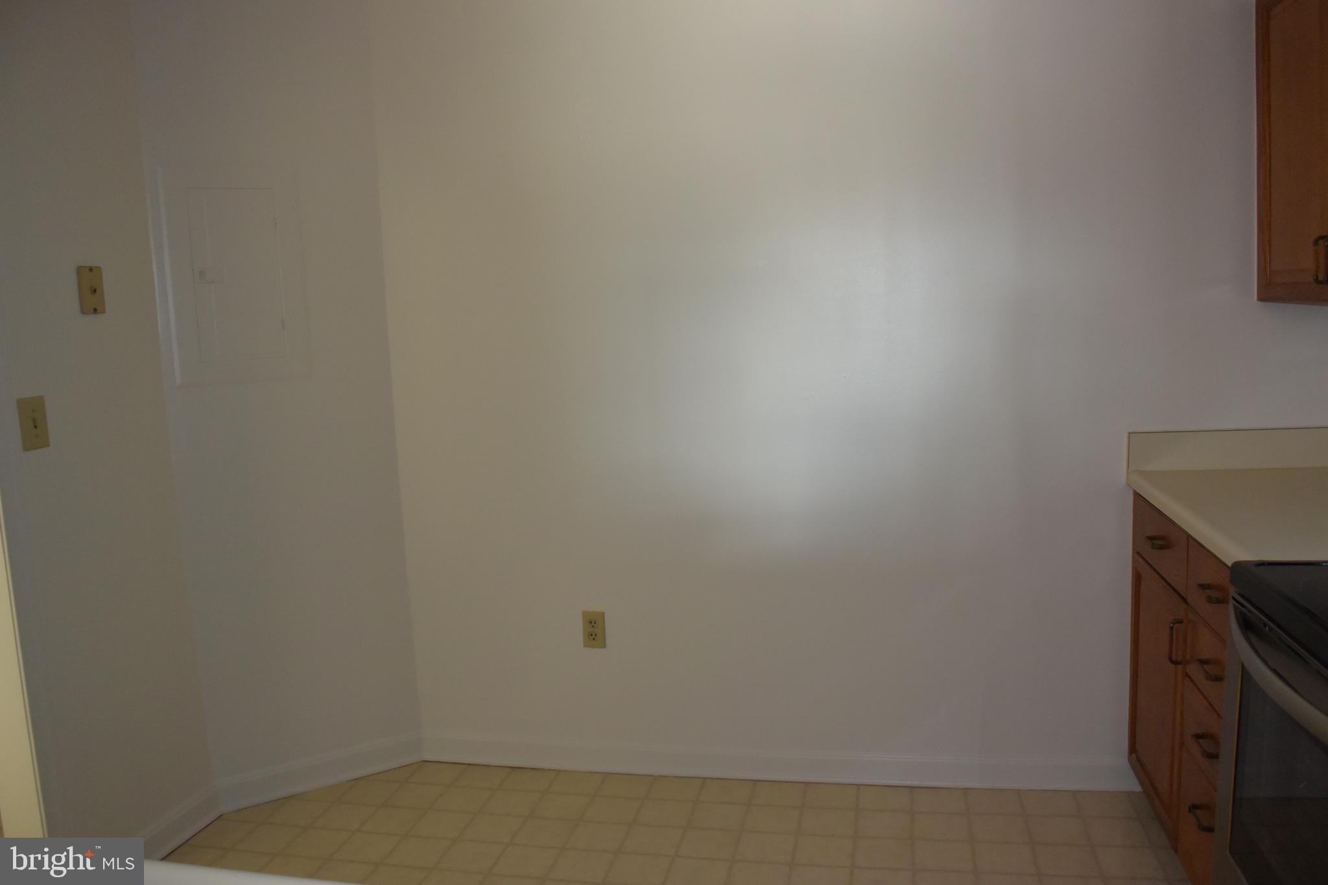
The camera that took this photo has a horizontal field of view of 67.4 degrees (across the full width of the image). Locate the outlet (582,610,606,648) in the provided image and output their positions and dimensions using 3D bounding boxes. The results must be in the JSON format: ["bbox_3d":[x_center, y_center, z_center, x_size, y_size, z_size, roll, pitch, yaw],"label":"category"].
[{"bbox_3d":[-0.212,0.566,3.010,0.070,0.115,0.010,-1,7,12],"label":"outlet"}]

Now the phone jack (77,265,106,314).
[{"bbox_3d":[-1.414,-0.376,2.458,0.012,0.117,0.076,-1,7,12],"label":"phone jack"}]

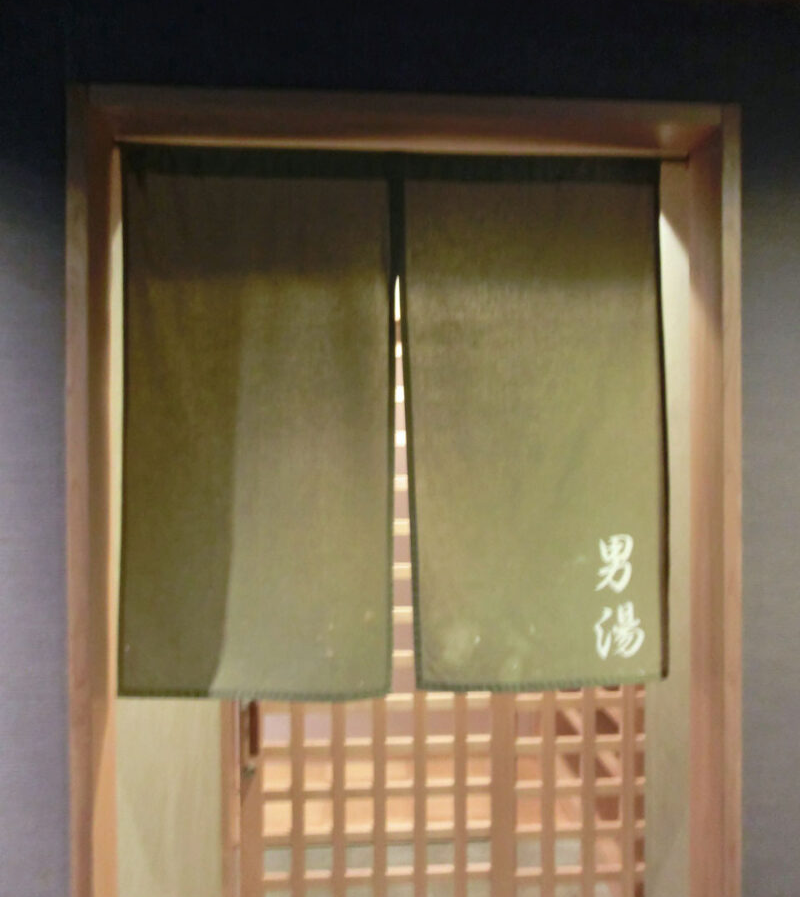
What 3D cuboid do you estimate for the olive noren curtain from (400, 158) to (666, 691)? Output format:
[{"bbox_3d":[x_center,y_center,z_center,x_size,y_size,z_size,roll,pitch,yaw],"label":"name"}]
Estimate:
[{"bbox_3d":[0.232,-0.044,1.246,0.453,0.896,0.050,0,1,-4],"label":"olive noren curtain"}]

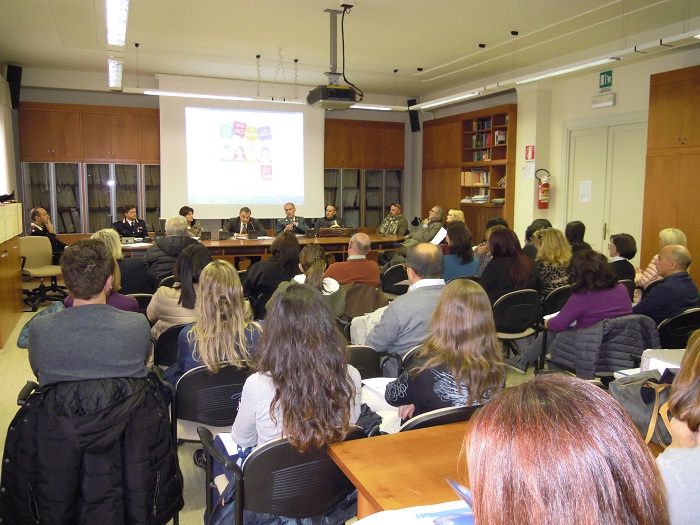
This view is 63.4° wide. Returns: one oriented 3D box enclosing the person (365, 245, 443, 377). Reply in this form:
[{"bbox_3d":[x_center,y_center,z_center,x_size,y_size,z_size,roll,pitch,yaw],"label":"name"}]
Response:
[{"bbox_3d":[0.202,0.507,3.127,0.550,1.280,0.820,-4,8,-26],"label":"person"}]

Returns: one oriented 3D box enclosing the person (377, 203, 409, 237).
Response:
[{"bbox_3d":[0.728,-0.410,10.286,0.550,1.283,0.700,5,8,33],"label":"person"}]

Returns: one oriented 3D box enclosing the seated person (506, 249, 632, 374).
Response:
[{"bbox_3d":[1.201,0.481,3.590,0.580,1.210,0.950,-3,8,-22],"label":"seated person"}]

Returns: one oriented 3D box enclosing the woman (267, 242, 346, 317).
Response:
[{"bbox_3d":[-0.323,0.455,3.762,0.500,1.210,0.800,-3,8,-22],"label":"woman"}]

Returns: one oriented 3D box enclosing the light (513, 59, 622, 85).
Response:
[{"bbox_3d":[2.118,-1.997,5.808,0.140,0.090,1.510,-2,8,-23],"label":"light"}]

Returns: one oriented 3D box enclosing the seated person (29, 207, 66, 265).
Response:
[{"bbox_3d":[-4.243,-0.180,8.322,0.850,1.241,0.550,-3,8,-24],"label":"seated person"}]

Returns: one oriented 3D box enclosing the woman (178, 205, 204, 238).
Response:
[{"bbox_3d":[-2.418,-0.236,8.742,0.500,1.259,0.780,-7,10,-42],"label":"woman"}]

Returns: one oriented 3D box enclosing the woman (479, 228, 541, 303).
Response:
[{"bbox_3d":[1.030,0.350,4.445,0.500,1.252,0.820,-5,9,-34],"label":"woman"}]

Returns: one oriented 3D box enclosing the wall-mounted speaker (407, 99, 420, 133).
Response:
[{"bbox_3d":[1.312,-3.001,11.647,0.160,0.660,0.150,4,22,27],"label":"wall-mounted speaker"}]

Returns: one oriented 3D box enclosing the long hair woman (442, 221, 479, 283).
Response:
[{"bbox_3d":[0.829,0.236,5.138,0.500,1.244,0.780,-4,8,-35],"label":"long hair woman"}]

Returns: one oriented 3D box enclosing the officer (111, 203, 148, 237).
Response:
[{"bbox_3d":[-3.191,-0.207,8.414,0.560,1.280,0.780,-4,9,-30],"label":"officer"}]

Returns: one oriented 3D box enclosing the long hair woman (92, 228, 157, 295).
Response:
[{"bbox_3d":[-1.632,0.347,4.112,0.520,1.223,0.780,-3,8,-25],"label":"long hair woman"}]

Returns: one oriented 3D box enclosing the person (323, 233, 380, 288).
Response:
[{"bbox_3d":[-0.032,0.343,4.465,0.550,1.180,0.780,-1,7,-13],"label":"person"}]

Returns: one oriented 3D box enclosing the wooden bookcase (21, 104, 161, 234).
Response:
[{"bbox_3d":[-4.010,-1.121,9.389,2.480,2.870,0.420,-2,8,-23],"label":"wooden bookcase"}]

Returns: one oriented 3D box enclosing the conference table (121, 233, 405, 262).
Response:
[{"bbox_3d":[-1.375,0.060,8.476,4.600,0.760,1.100,-3,8,-22],"label":"conference table"}]

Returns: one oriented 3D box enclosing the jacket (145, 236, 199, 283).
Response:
[{"bbox_3d":[-1.604,0.071,5.139,0.550,0.680,0.420,-3,8,-22],"label":"jacket"}]

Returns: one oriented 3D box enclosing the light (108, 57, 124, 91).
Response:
[{"bbox_3d":[-2.556,-2.079,6.198,0.150,0.090,1.820,-2,8,-23],"label":"light"}]

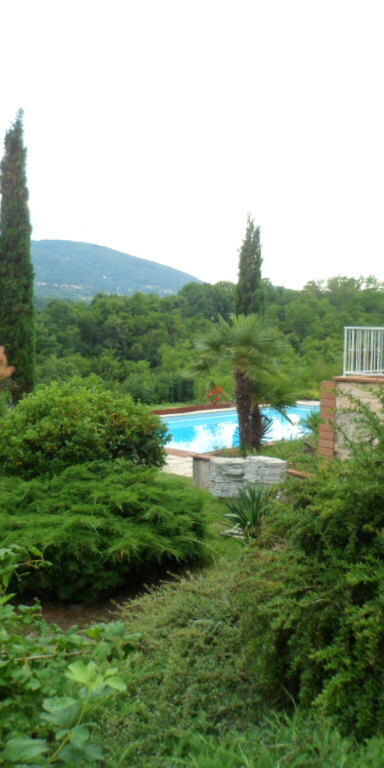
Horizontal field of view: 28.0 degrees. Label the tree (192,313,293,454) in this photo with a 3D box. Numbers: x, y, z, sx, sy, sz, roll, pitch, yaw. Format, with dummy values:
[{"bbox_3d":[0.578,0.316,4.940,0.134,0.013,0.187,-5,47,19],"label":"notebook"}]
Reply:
[{"bbox_3d":[0.932,-0.009,14.200,1.850,2.620,1.900,2,3,4],"label":"tree"}]

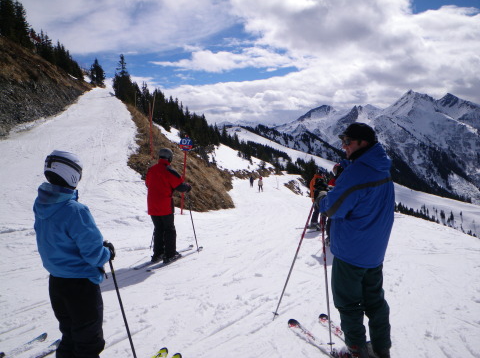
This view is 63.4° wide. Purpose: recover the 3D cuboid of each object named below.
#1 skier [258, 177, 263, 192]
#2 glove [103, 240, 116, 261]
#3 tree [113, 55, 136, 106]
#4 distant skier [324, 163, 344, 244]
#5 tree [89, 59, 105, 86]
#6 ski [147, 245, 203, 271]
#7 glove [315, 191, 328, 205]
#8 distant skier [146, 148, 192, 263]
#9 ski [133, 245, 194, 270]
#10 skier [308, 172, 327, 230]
[{"bbox_3d":[2.323,0.646,44.000,0.600,1.720,0.500,0,3,3],"label":"skier"},{"bbox_3d":[-0.857,0.469,2.550,0.120,0.150,0.100,-2,3,-37],"label":"glove"},{"bbox_3d":[-23.796,-20.500,80.000,5.000,10.700,5.000,0,3,0],"label":"tree"},{"bbox_3d":[2.059,0.538,8.200,0.580,1.720,0.600,0,3,3],"label":"distant skier"},{"bbox_3d":[-42.499,-31.837,115.000,4.600,8.300,4.600,0,3,0],"label":"tree"},{"bbox_3d":[-0.986,1.260,6.220,0.110,0.090,1.700,0,0,23],"label":"ski"},{"bbox_3d":[0.640,0.153,3.050,0.150,0.130,0.110,2,3,30],"label":"glove"},{"bbox_3d":[-1.107,0.419,6.100,0.680,1.780,0.580,1,3,22],"label":"distant skier"},{"bbox_3d":[-1.185,1.260,6.360,0.110,0.090,1.700,0,0,23],"label":"ski"},{"bbox_3d":[2.313,0.611,11.300,0.580,1.700,0.600,0,3,-3],"label":"skier"}]

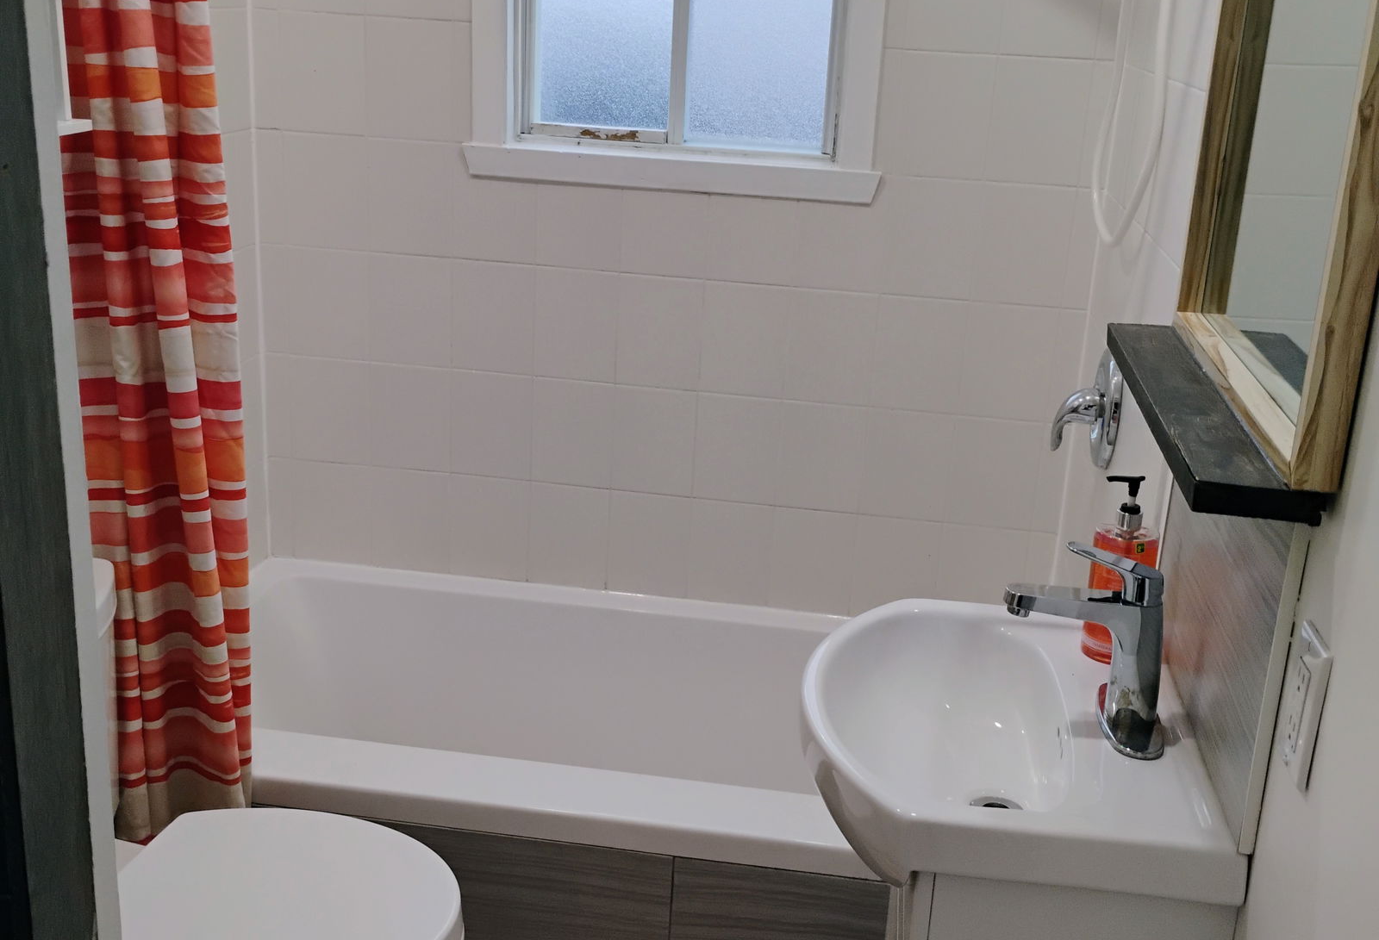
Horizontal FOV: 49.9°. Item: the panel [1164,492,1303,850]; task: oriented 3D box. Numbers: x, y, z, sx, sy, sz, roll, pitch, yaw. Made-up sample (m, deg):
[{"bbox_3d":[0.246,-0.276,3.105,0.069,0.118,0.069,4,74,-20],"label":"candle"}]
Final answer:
[{"bbox_3d":[0.528,0.122,1.489,0.013,0.302,0.520,5,17,7],"label":"panel"}]

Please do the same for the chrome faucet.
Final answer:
[{"bbox_3d":[0.406,0.165,1.521,0.170,0.193,0.160,5,17,7],"label":"chrome faucet"}]

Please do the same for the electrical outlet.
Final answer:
[{"bbox_3d":[0.483,0.187,1.161,0.011,0.118,0.076,5,17,7],"label":"electrical outlet"}]

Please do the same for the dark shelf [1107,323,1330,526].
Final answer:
[{"bbox_3d":[0.498,-0.068,1.475,0.101,0.026,0.645,5,17,7],"label":"dark shelf"}]

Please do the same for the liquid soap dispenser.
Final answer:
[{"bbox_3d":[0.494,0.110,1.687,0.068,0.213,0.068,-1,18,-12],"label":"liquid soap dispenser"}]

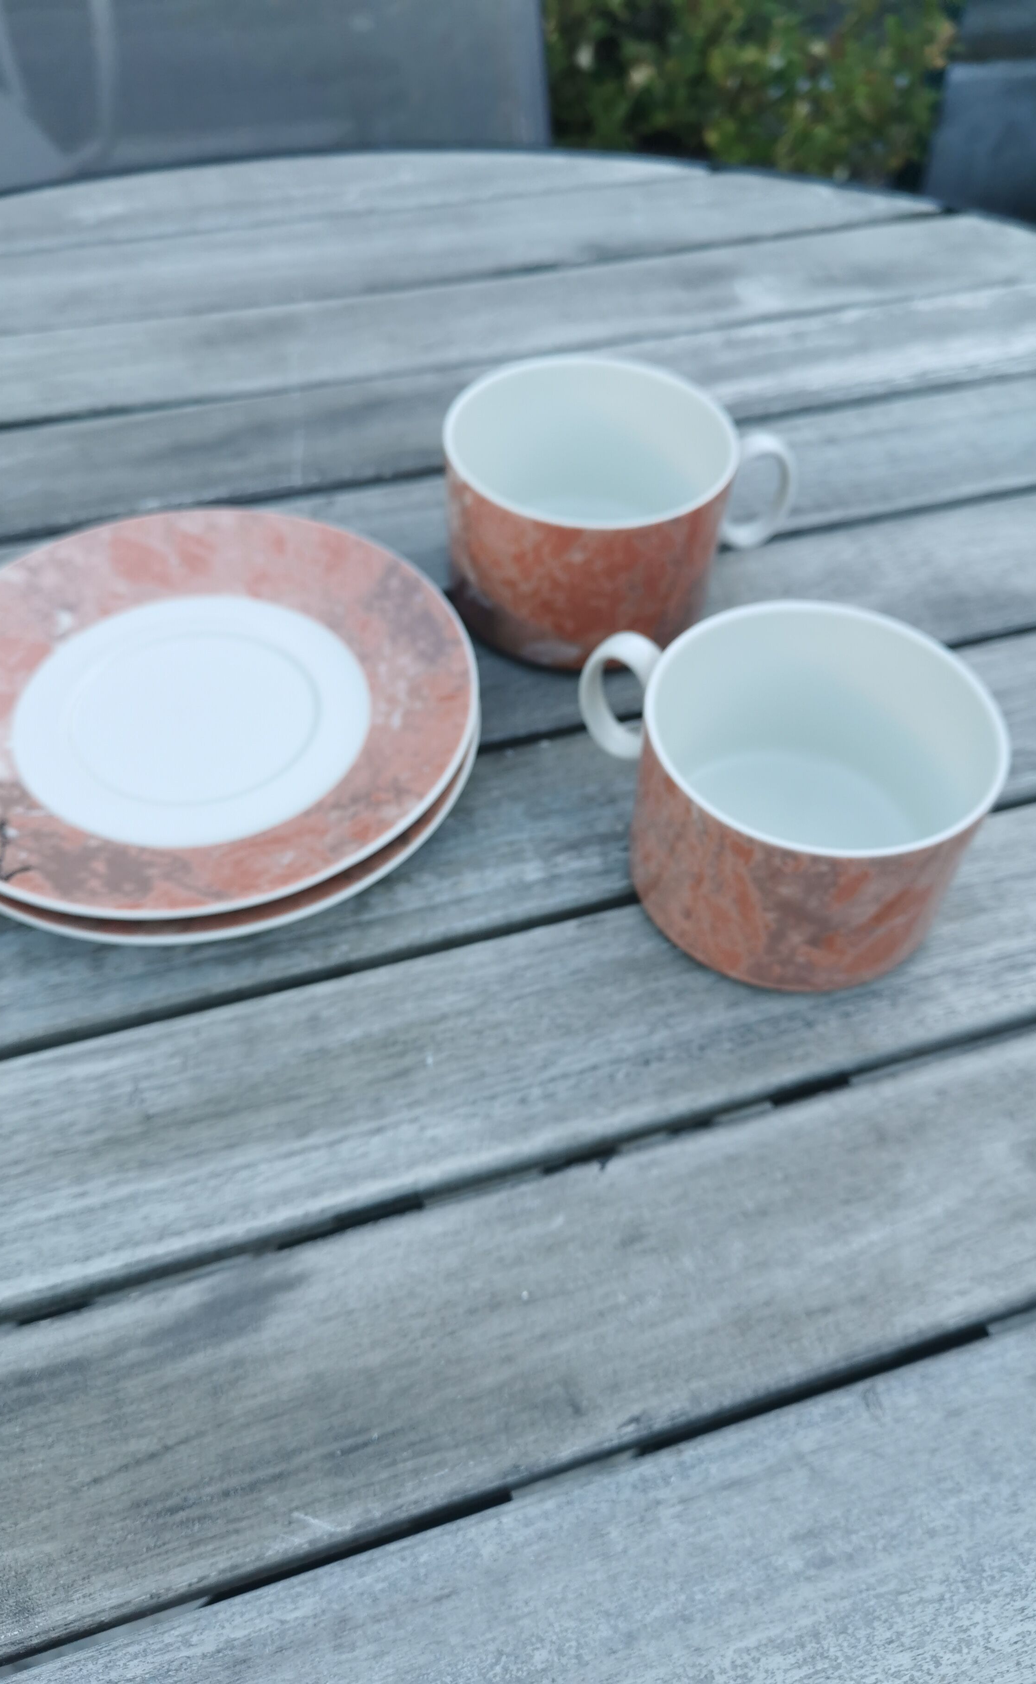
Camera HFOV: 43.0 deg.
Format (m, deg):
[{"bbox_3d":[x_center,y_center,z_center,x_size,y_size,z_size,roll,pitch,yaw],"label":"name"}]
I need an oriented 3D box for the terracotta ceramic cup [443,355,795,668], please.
[{"bbox_3d":[0.030,-0.098,0.396,0.104,0.056,0.084,-2,51,-4],"label":"terracotta ceramic cup"}]

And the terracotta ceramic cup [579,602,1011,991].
[{"bbox_3d":[0.062,-0.015,0.330,0.104,0.056,0.084,27,55,18],"label":"terracotta ceramic cup"}]

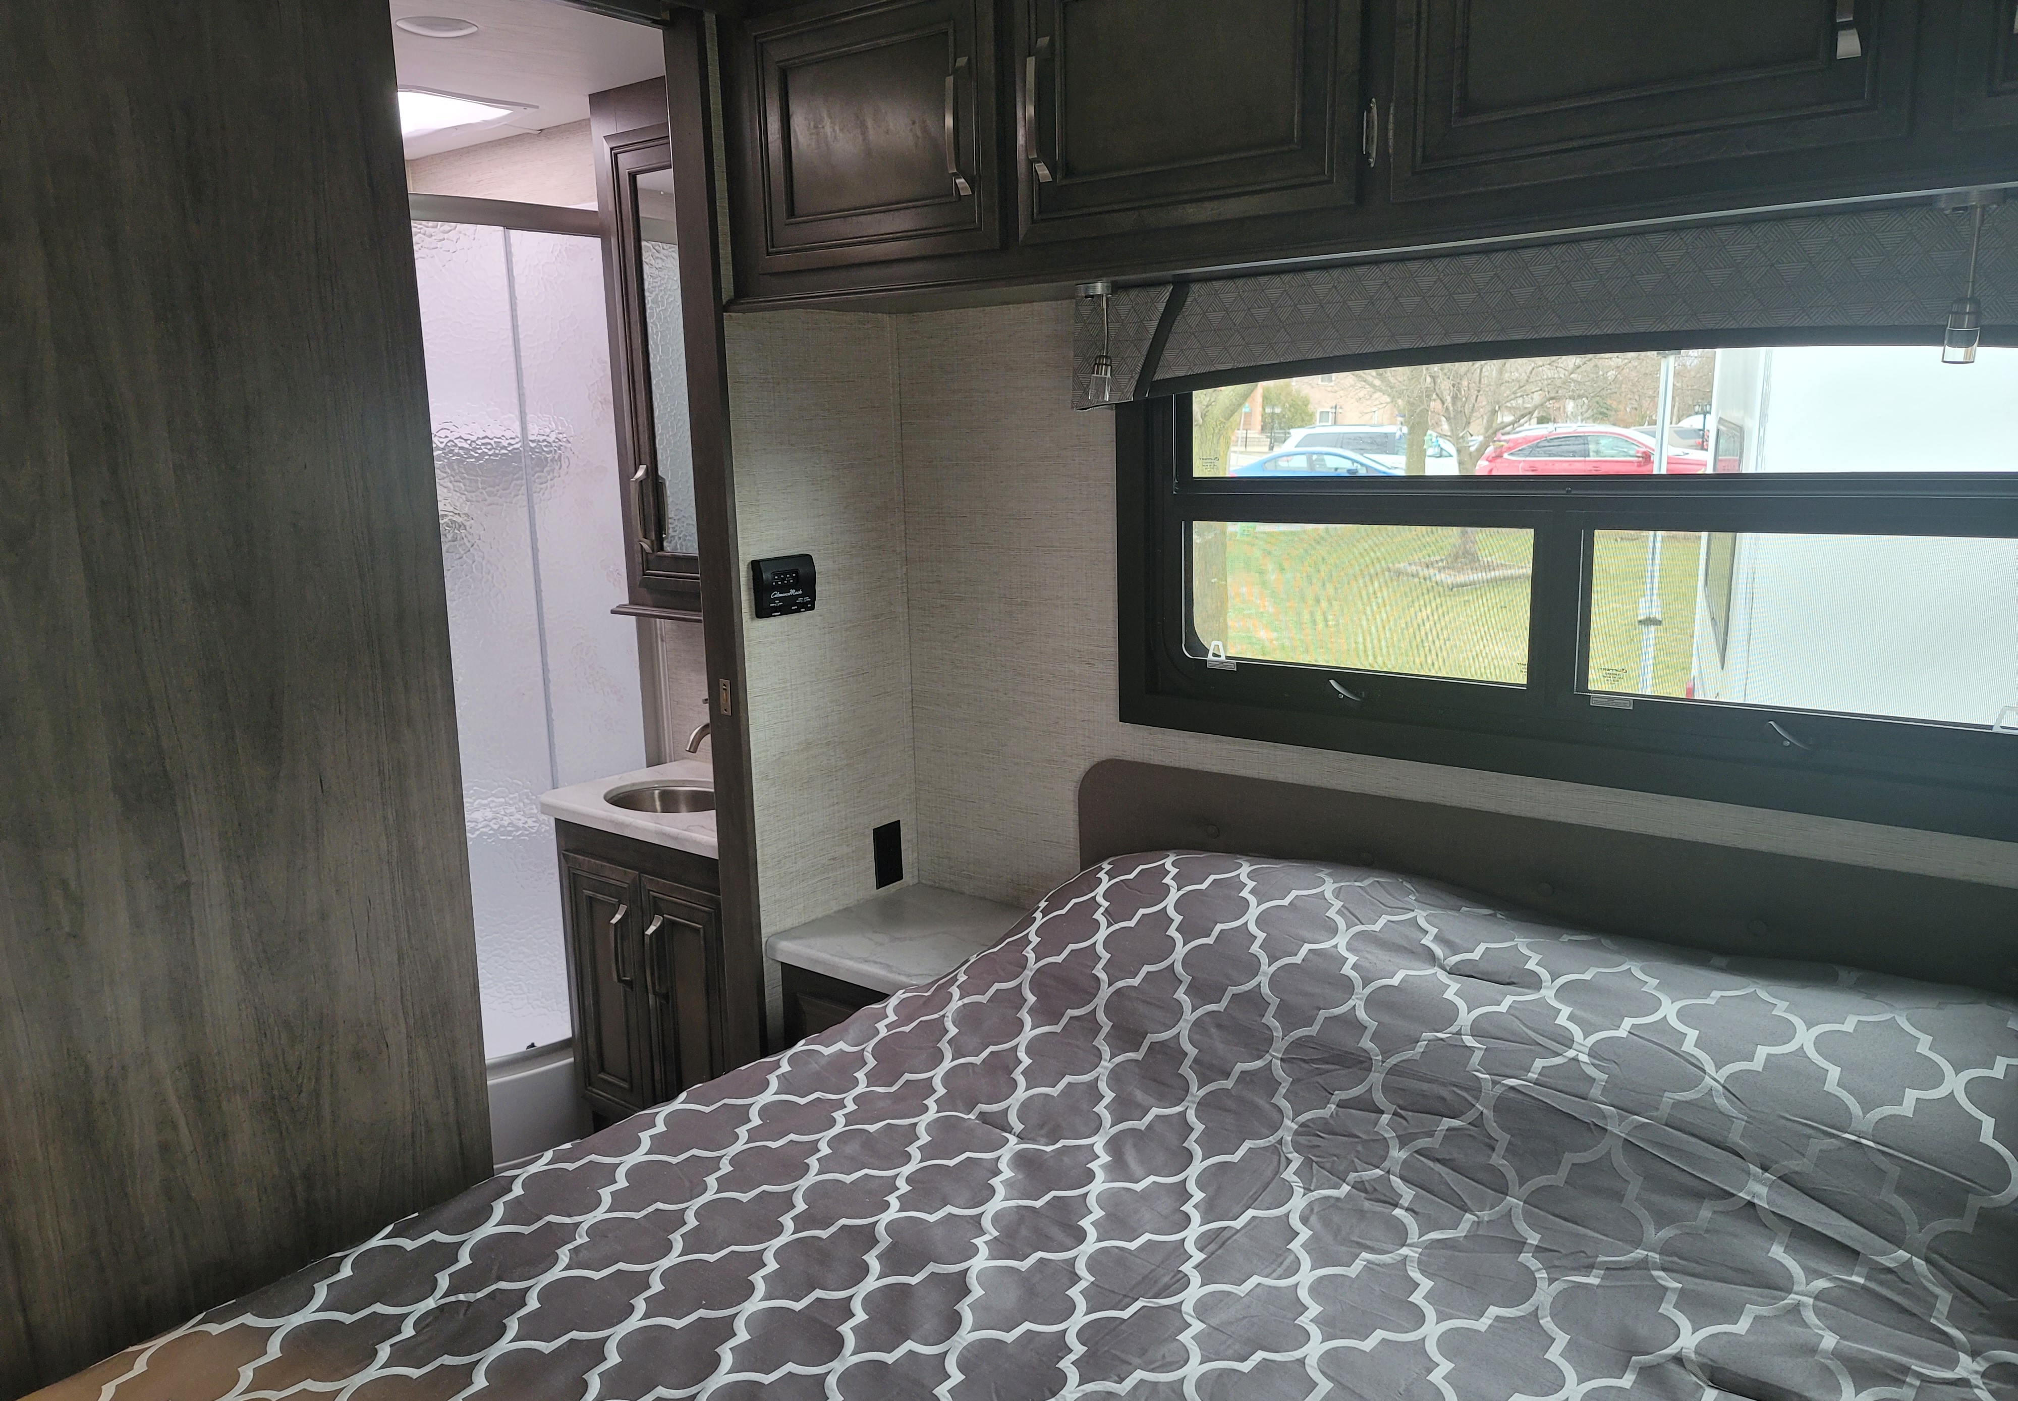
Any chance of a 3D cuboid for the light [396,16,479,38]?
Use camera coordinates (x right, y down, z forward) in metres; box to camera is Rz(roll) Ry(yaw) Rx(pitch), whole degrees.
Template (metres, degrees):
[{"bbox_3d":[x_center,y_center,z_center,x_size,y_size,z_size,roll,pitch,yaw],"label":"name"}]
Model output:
[{"bbox_3d":[-0.909,-1.073,2.323,0.123,0.018,0.123,-1,10,0],"label":"light"}]

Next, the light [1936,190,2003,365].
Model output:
[{"bbox_3d":[0.924,-0.409,1.407,0.060,0.166,0.060,7,13,38],"label":"light"}]

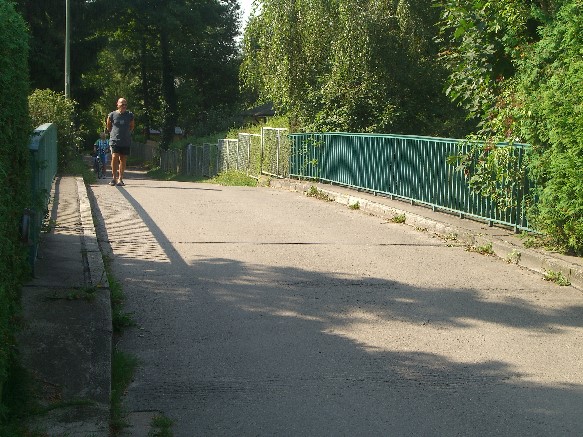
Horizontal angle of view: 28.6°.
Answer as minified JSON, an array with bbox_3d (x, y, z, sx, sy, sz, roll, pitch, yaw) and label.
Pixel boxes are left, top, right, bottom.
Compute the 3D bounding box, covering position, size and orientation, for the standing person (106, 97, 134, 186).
[{"bbox_3d":[-3.425,-1.541,23.000,0.550,1.770,0.380,0,5,-10],"label":"standing person"}]

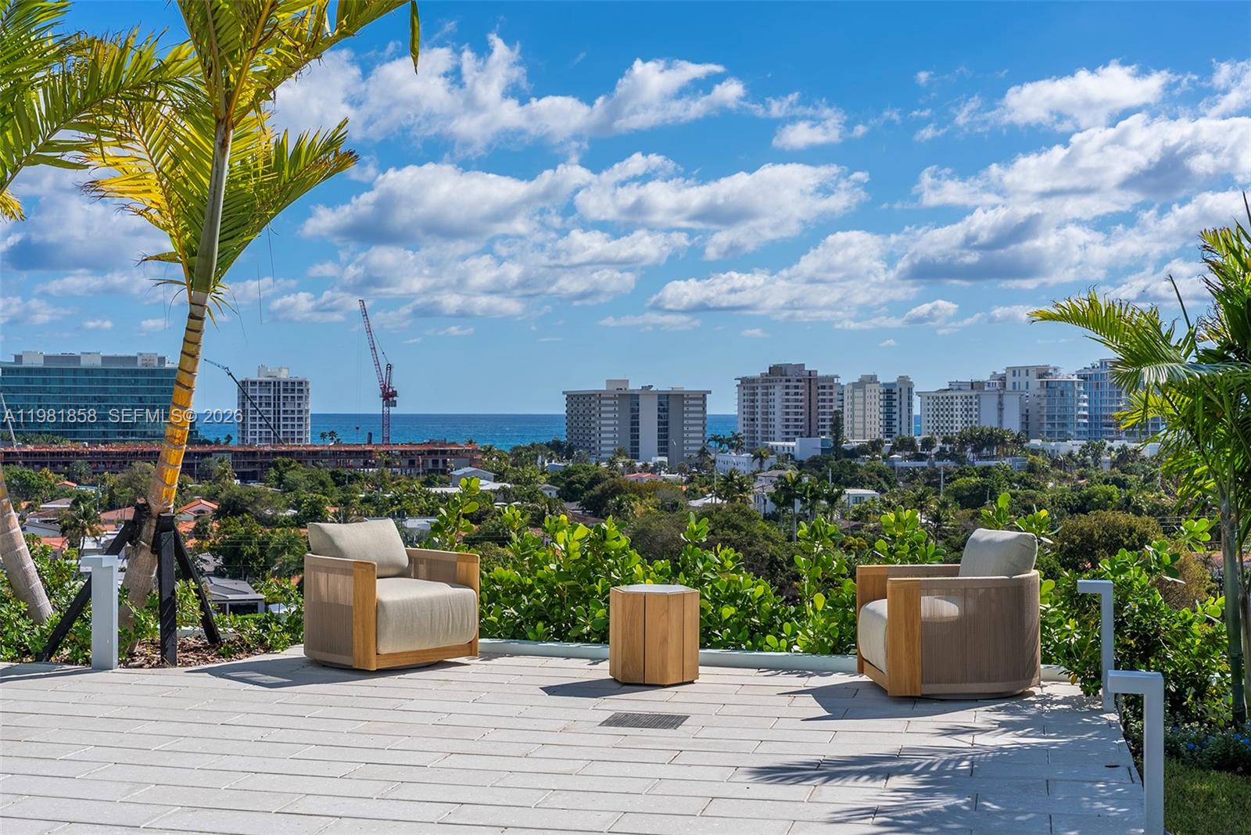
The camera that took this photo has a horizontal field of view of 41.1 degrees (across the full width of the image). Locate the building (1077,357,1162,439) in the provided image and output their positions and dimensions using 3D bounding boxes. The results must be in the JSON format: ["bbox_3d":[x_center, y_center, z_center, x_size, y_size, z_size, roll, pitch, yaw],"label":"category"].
[{"bbox_3d":[224.025,-4.142,758.000,29.000,44.000,30.000,0,0,-18],"label":"building"}]

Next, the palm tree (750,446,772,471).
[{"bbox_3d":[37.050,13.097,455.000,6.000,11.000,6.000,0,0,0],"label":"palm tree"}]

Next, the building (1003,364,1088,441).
[{"bbox_3d":[191.027,-1.738,763.646,23.562,43.497,30.000,0,0,-26],"label":"building"}]

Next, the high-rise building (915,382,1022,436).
[{"bbox_3d":[156.472,1.946,755.519,23.719,36.203,42.992,0,0,-26],"label":"high-rise building"}]

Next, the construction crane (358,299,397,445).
[{"bbox_3d":[-90.589,-12.061,610.000,14.500,62.000,6.000,0,0,-9],"label":"construction crane"}]

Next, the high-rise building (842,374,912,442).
[{"bbox_3d":[108.146,1.127,713.929,16.889,38.222,27.209,0,0,-26],"label":"high-rise building"}]

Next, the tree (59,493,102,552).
[{"bbox_3d":[-77.730,16.748,238.000,6.000,11.328,6.000,0,0,0],"label":"tree"}]

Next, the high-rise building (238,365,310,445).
[{"bbox_3d":[-138.156,0.356,656.000,24.000,40.294,28.000,0,0,-26],"label":"high-rise building"}]

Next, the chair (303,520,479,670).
[{"bbox_3d":[-1.420,1.045,9.950,0.770,0.820,0.820,0,0,-44],"label":"chair"}]

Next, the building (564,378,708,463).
[{"bbox_3d":[4.393,2.941,731.823,51.000,38.000,49.000,0,0,-16],"label":"building"}]

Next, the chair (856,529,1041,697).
[{"bbox_3d":[1.705,1.015,8.748,0.840,0.818,0.730,0,0,-5],"label":"chair"}]

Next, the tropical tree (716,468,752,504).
[{"bbox_3d":[20.808,15.654,320.000,7.000,12.000,7.000,0,0,0],"label":"tropical tree"}]

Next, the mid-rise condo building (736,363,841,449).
[{"bbox_3d":[69.953,-1.180,720.102,28.621,42.779,35.223,0,0,-26],"label":"mid-rise condo building"}]

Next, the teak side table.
[{"bbox_3d":[0.162,1.178,9.070,0.494,0.492,0.428,0,0,15],"label":"teak side table"}]

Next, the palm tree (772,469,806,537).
[{"bbox_3d":[27.229,15.376,280.000,5.700,13.200,5.700,0,0,0],"label":"palm tree"}]

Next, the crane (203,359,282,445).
[{"bbox_3d":[-128.266,0.316,580.000,36.000,41.066,6.000,0,0,0],"label":"crane"}]

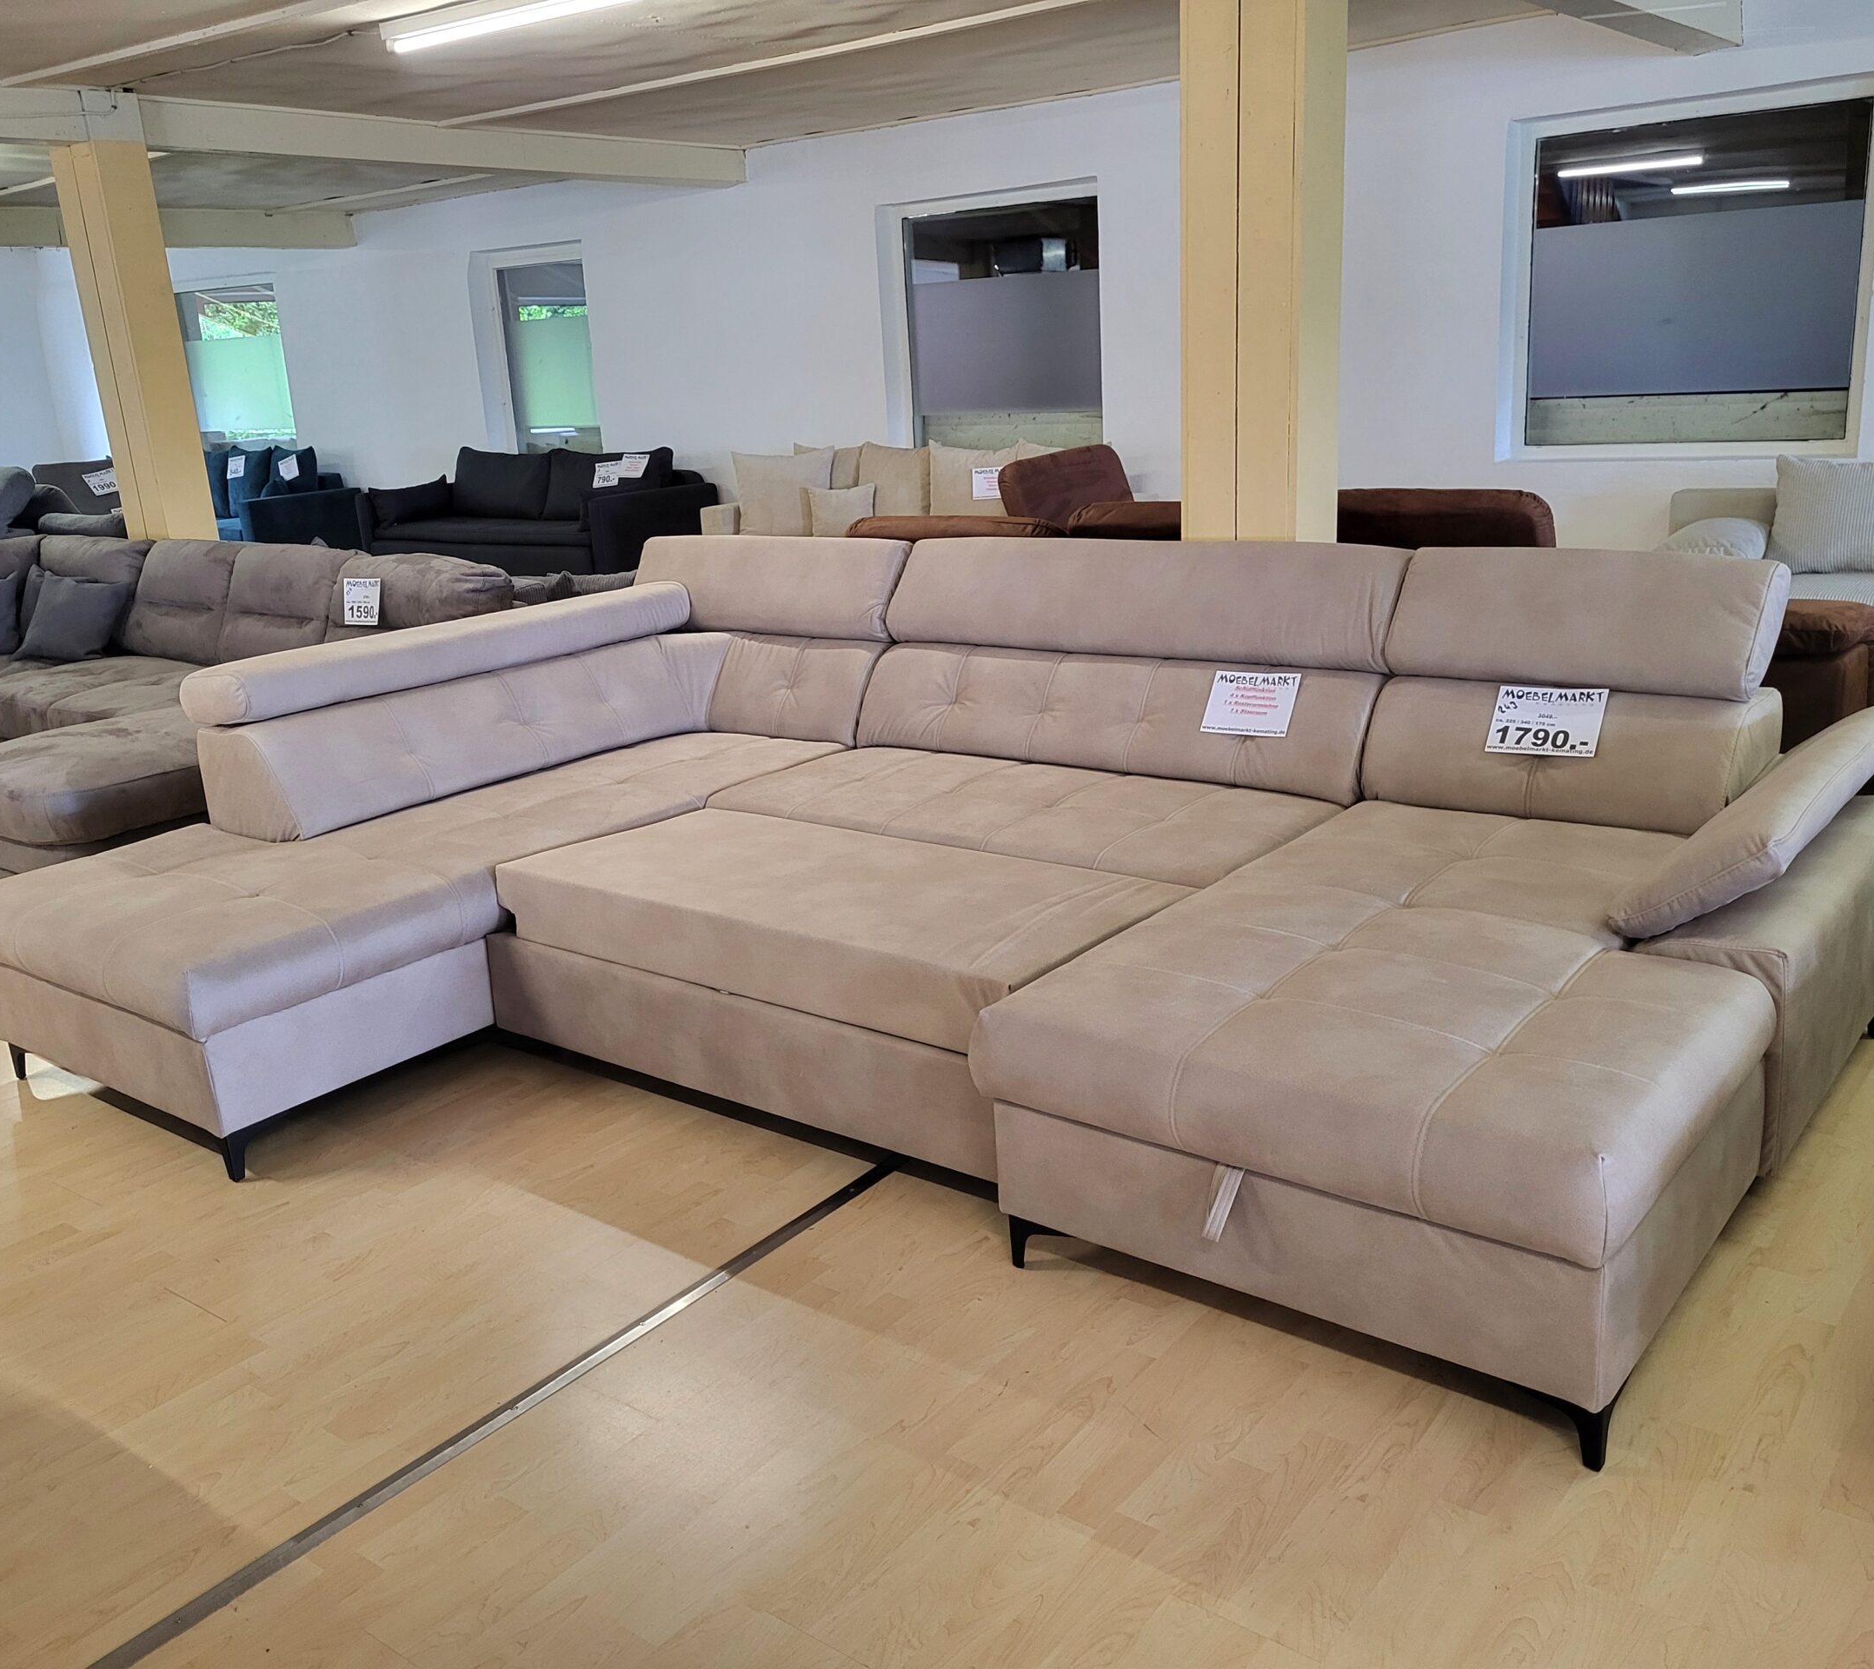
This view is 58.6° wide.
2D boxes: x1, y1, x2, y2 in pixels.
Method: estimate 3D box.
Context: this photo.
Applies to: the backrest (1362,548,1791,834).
[{"bbox_3d":[1.284,-0.314,3.411,0.724,0.506,0.358,9,20,38],"label":"backrest"}]

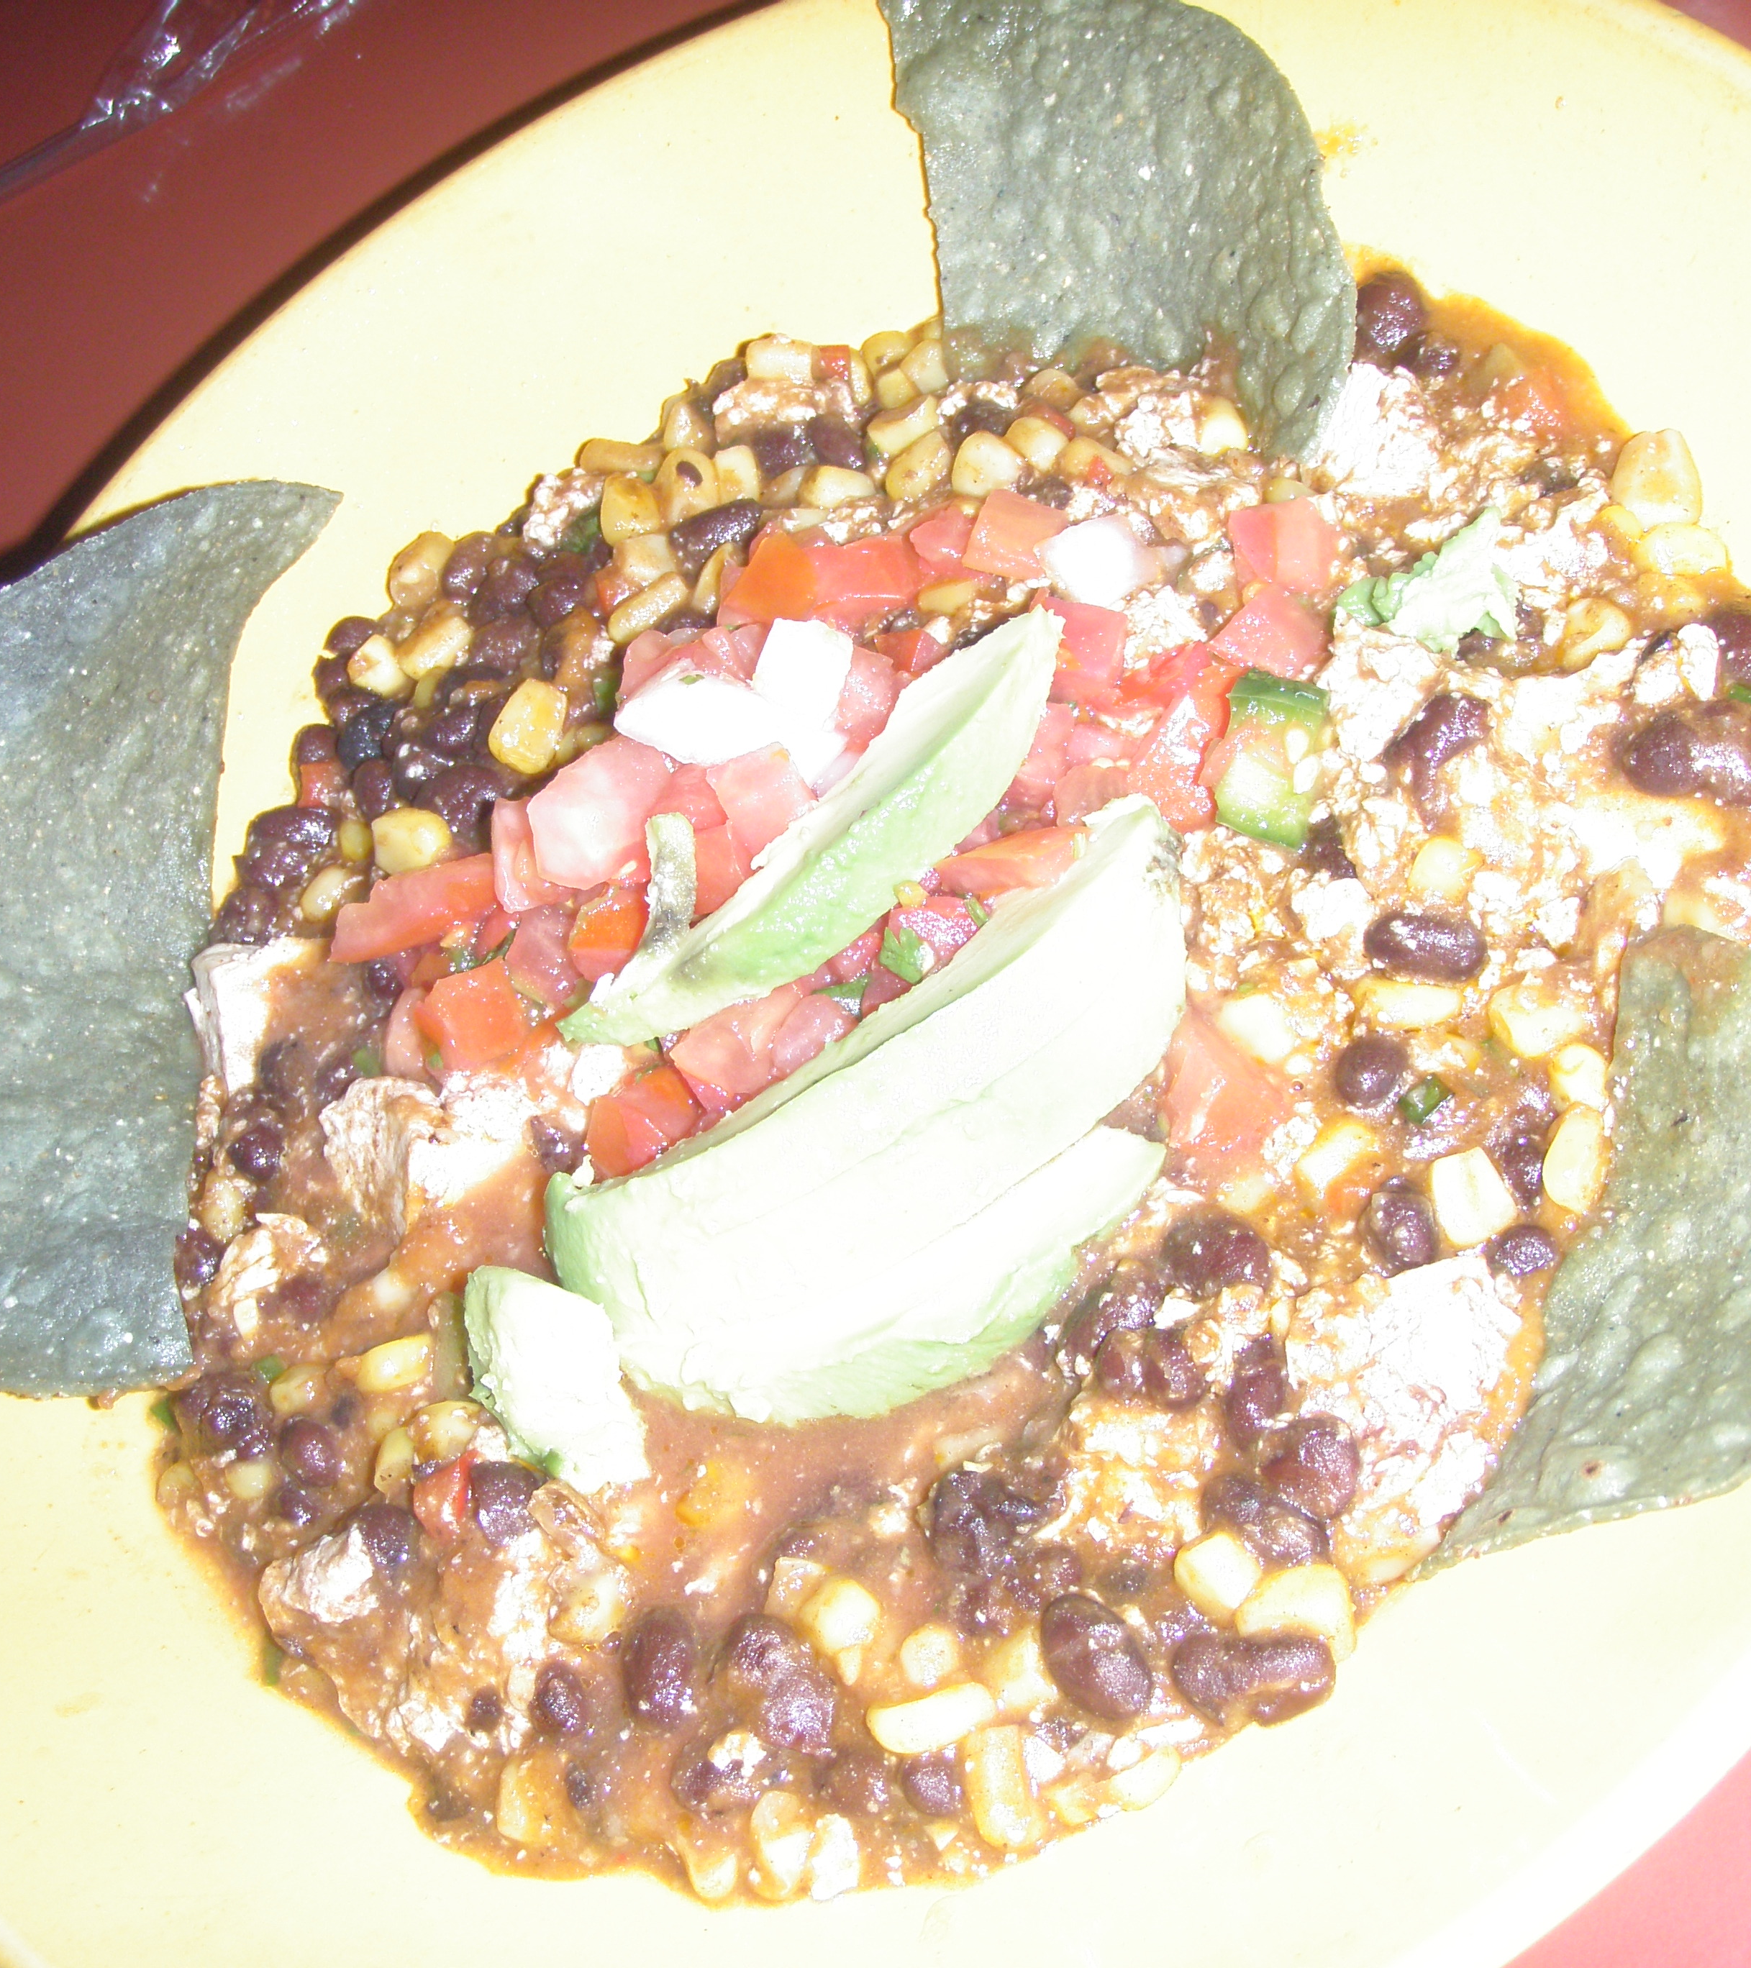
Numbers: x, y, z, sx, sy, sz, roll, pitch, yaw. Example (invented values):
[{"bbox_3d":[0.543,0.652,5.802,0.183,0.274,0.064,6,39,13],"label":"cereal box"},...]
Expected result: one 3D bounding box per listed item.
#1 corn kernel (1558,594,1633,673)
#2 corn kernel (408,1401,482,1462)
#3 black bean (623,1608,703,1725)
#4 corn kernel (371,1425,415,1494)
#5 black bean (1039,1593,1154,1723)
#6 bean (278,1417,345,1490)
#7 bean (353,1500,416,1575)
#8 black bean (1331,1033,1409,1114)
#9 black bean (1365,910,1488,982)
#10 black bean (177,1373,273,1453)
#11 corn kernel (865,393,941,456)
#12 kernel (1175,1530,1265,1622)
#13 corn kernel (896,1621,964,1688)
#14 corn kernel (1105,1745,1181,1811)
[{"bbox_3d":[0.073,-0.036,0.293,0.007,0.005,0.009,19,73,35],"label":"corn kernel"},{"bbox_3d":[-0.044,0.046,0.293,0.008,0.006,0.007,-14,60,0],"label":"corn kernel"},{"bbox_3d":[-0.022,0.072,0.303,0.009,0.008,0.013,-21,55,17],"label":"black bean"},{"bbox_3d":[-0.056,0.055,0.332,0.005,0.005,0.009,18,73,35],"label":"corn kernel"},{"bbox_3d":[0.021,0.065,0.280,0.009,0.009,0.015,-37,52,5],"label":"black bean"},{"bbox_3d":[-0.066,0.055,0.336,0.007,0.007,0.009,-37,52,5],"label":"bean"},{"bbox_3d":[-0.053,0.059,0.305,0.009,0.007,0.007,-32,52,8],"label":"bean"},{"bbox_3d":[0.051,0.009,0.299,0.009,0.007,0.008,-28,53,12],"label":"black bean"},{"bbox_3d":[0.054,-0.004,0.282,0.013,0.007,0.007,8,67,31],"label":"black bean"},{"bbox_3d":[-0.077,0.051,0.343,0.013,0.008,0.009,11,69,33],"label":"black bean"},{"bbox_3d":[0.003,-0.069,0.353,0.009,0.006,0.006,-28,61,-8],"label":"corn kernel"},{"bbox_3d":[0.033,0.057,0.279,0.008,0.006,0.007,37,72,24],"label":"kernel"},{"bbox_3d":[0.005,0.065,0.278,0.006,0.006,0.007,-17,60,-2],"label":"corn kernel"},{"bbox_3d":[0.026,0.077,0.278,0.009,0.005,0.006,-33,52,8],"label":"corn kernel"}]

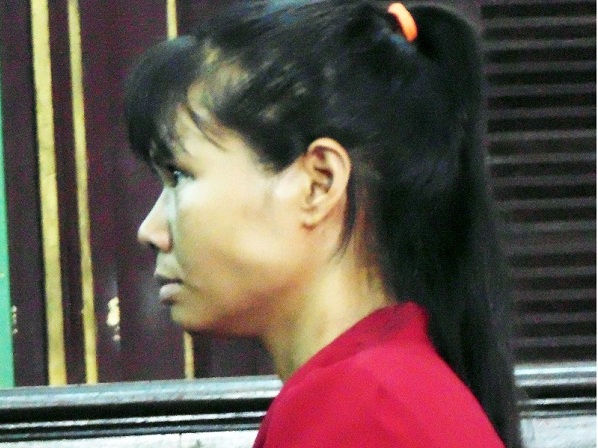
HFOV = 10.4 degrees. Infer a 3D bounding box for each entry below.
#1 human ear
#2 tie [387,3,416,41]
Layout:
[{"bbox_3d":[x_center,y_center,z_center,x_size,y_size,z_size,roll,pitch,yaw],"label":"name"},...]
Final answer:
[{"bbox_3d":[0.017,-0.027,2.250,0.034,0.063,0.023,12,0,12],"label":"human ear"},{"bbox_3d":[0.071,-0.140,2.310,0.010,0.034,0.034,-30,0,-16],"label":"tie"}]

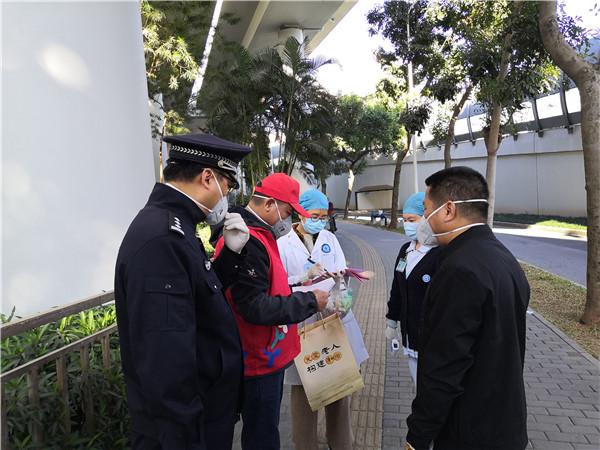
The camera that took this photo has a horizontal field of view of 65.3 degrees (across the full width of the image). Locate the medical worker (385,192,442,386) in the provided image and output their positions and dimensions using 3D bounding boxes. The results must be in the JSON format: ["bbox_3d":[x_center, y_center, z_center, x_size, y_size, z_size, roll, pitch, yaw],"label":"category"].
[{"bbox_3d":[0.704,0.622,2.572,0.330,1.600,0.470,-6,5,-37],"label":"medical worker"}]

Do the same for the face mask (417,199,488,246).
[{"bbox_3d":[0.484,-0.005,1.498,0.225,0.147,0.155,-1,4,32],"label":"face mask"}]

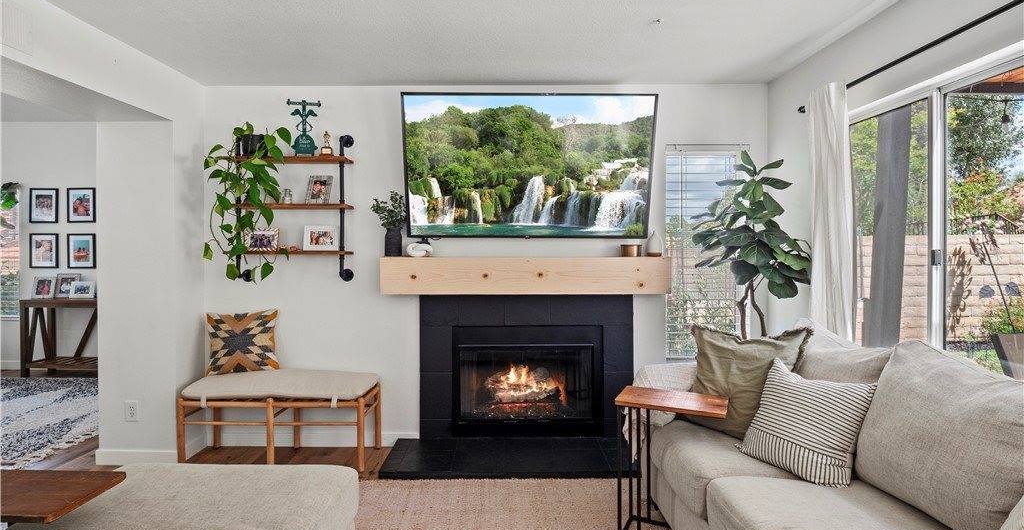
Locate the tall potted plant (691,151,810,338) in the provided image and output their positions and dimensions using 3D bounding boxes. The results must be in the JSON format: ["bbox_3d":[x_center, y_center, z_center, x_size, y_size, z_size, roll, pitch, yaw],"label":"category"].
[{"bbox_3d":[1.364,0.283,2.730,0.630,1.860,0.600,0,1,0],"label":"tall potted plant"}]

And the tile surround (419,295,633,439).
[{"bbox_3d":[0.095,0.677,3.150,1.430,0.970,0.060,0,1,0],"label":"tile surround"}]

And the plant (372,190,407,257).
[{"bbox_3d":[-0.785,-0.268,3.060,0.230,0.430,0.190,0,1,0],"label":"plant"}]

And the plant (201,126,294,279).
[{"bbox_3d":[-1.661,-0.398,2.990,0.500,0.980,0.300,0,1,0],"label":"plant"}]

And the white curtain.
[{"bbox_3d":[1.630,0.165,2.410,0.120,2.100,0.280,0,1,0],"label":"white curtain"}]

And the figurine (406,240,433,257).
[{"bbox_3d":[-0.593,-0.097,3.050,0.165,0.088,0.075,0,1,0],"label":"figurine"}]

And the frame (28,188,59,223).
[{"bbox_3d":[-5.109,-0.643,5.170,0.310,0.380,0.025,0,1,0],"label":"frame"}]

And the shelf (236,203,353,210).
[{"bbox_3d":[-1.433,-0.373,3.070,0.760,0.030,0.180,0,1,0],"label":"shelf"}]

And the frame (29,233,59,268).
[{"bbox_3d":[-5.109,-0.151,5.170,0.302,0.370,0.030,0,1,0],"label":"frame"}]

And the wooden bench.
[{"bbox_3d":[-1.420,0.968,2.970,1.120,0.510,0.380,0,1,0],"label":"wooden bench"}]

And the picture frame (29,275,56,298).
[{"bbox_3d":[-4.964,0.242,5.020,0.240,0.230,0.030,0,-10,-8],"label":"picture frame"}]

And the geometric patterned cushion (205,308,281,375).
[{"bbox_3d":[-1.719,0.496,3.030,0.430,0.420,0.130,0,-11,-14],"label":"geometric patterned cushion"}]

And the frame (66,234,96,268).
[{"bbox_3d":[-4.698,-0.149,5.170,0.310,0.380,0.025,0,1,0],"label":"frame"}]

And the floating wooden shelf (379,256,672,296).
[{"bbox_3d":[0.088,0.067,3.055,1.820,0.238,0.200,0,1,0],"label":"floating wooden shelf"}]

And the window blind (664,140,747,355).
[{"bbox_3d":[1.314,-0.084,3.190,0.550,1.440,0.060,0,1,0],"label":"window blind"}]

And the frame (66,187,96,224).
[{"bbox_3d":[-4.697,-0.650,5.170,0.302,0.370,0.030,0,1,0],"label":"frame"}]

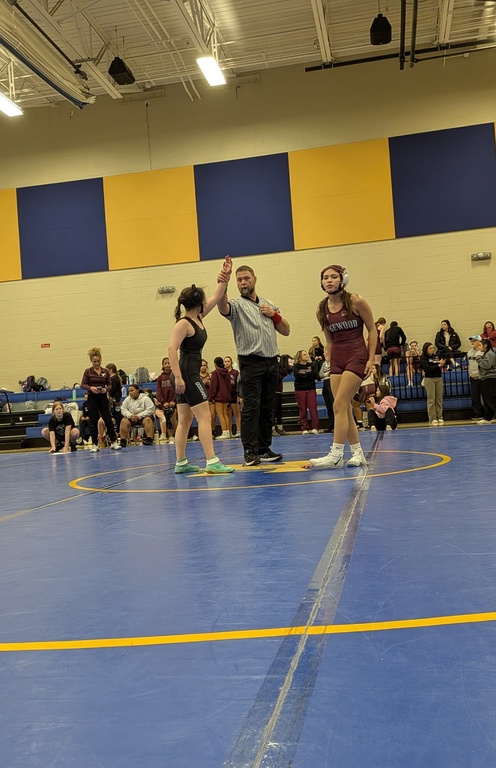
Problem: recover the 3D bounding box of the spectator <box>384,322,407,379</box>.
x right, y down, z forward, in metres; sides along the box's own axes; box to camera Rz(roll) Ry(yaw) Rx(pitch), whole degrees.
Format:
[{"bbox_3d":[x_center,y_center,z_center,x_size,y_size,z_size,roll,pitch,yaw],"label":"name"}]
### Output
[{"bbox_3d":[3.388,-0.738,16.241,0.500,1.440,0.500,-4,-2,11],"label":"spectator"}]

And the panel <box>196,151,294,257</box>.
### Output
[{"bbox_3d":[-0.103,-4.441,17.767,2.420,2.440,0.050,-4,-2,11],"label":"panel"}]

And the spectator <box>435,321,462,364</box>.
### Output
[{"bbox_3d":[4.608,-0.846,16.268,0.600,1.200,0.750,-4,-2,9],"label":"spectator"}]

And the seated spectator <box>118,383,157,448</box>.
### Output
[{"bbox_3d":[-2.103,0.578,13.626,0.660,1.170,0.780,-4,-2,-3],"label":"seated spectator"}]

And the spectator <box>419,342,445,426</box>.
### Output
[{"bbox_3d":[3.492,-0.001,13.440,0.450,1.567,0.350,-2,-3,-34],"label":"spectator"}]

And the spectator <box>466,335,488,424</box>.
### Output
[{"bbox_3d":[4.554,-0.117,14.057,0.470,1.692,0.340,-6,-3,37],"label":"spectator"}]

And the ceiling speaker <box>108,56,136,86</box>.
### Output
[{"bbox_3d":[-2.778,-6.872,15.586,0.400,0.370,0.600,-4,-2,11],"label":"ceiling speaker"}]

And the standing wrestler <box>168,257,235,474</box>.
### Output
[{"bbox_3d":[-0.364,-0.169,5.947,0.540,1.792,0.430,-5,-2,19],"label":"standing wrestler"}]

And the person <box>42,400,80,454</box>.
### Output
[{"bbox_3d":[-3.484,0.767,13.118,0.680,0.930,0.750,-4,-2,-9],"label":"person"}]

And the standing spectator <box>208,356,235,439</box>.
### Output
[{"bbox_3d":[-0.558,0.284,14.400,0.330,1.626,0.450,-6,-3,37],"label":"standing spectator"}]

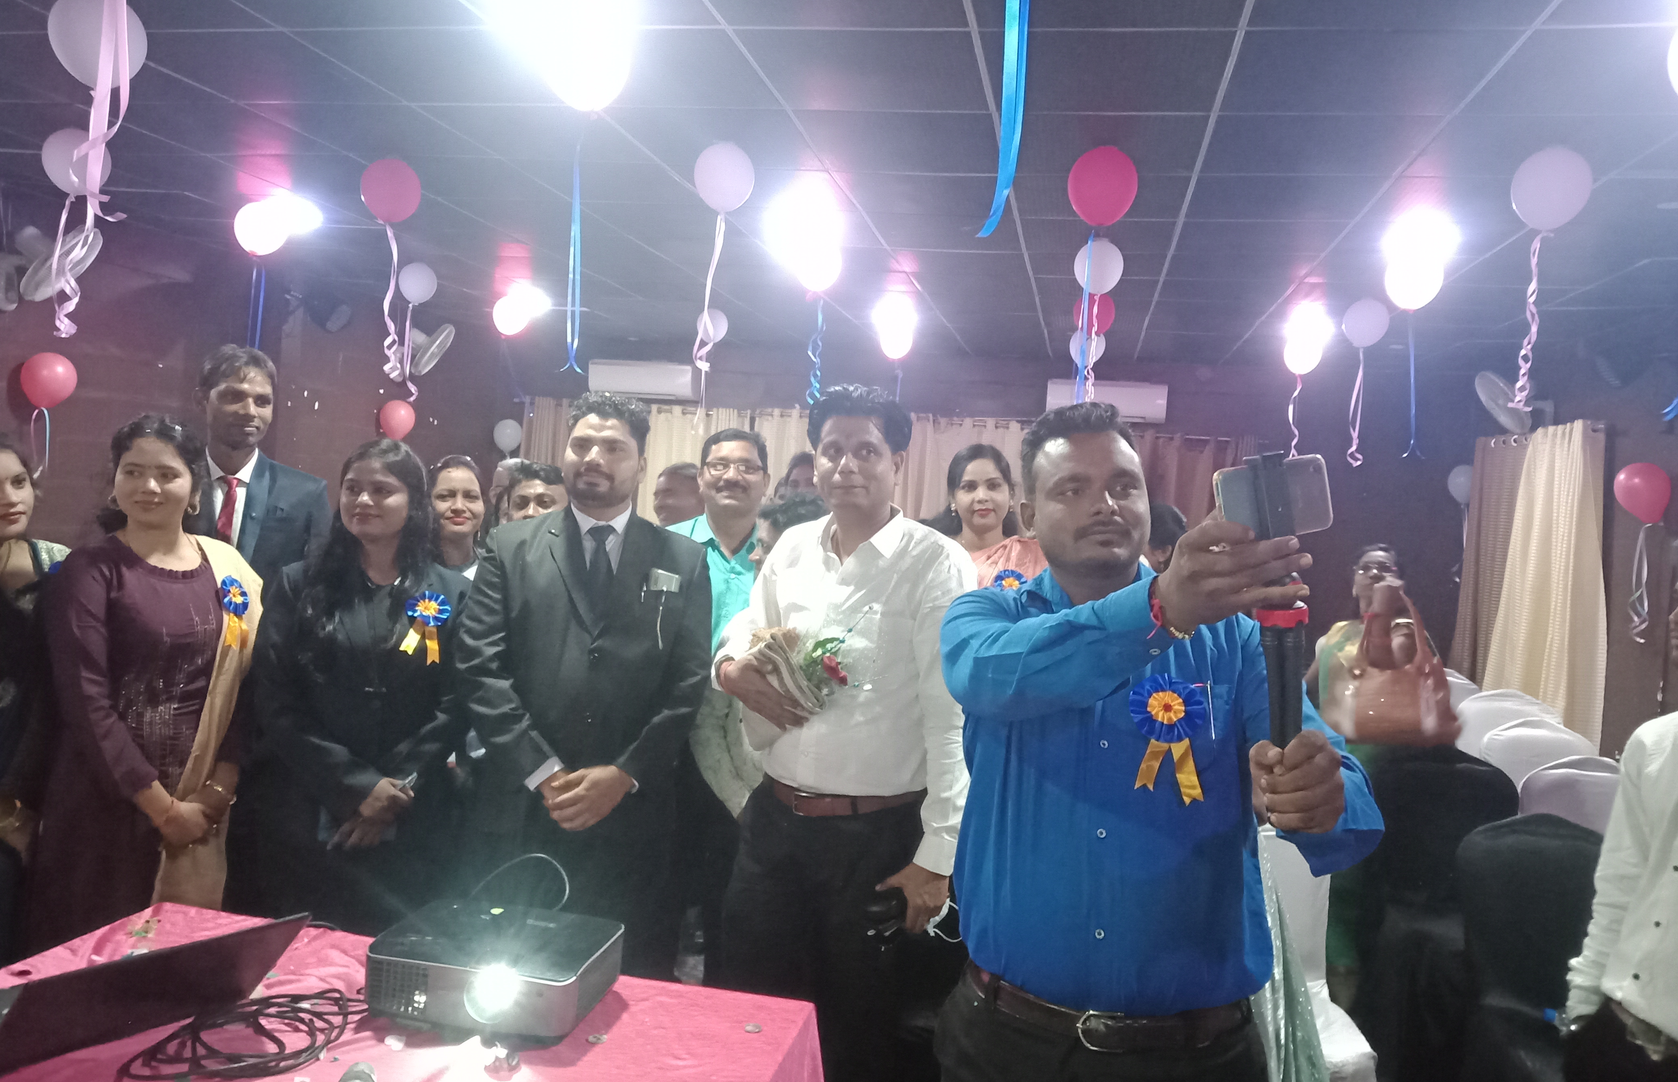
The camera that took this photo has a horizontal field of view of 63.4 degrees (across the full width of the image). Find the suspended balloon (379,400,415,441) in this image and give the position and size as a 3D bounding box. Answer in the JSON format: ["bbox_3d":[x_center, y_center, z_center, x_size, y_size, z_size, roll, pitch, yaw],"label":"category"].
[{"bbox_3d":[-2.917,-0.795,8.950,0.240,0.265,0.240,4,2,10],"label":"suspended balloon"}]

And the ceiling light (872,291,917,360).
[{"bbox_3d":[0.293,-1.130,7.132,0.234,0.358,0.234,4,2,10],"label":"ceiling light"}]

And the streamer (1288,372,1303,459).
[{"bbox_3d":[2.772,-0.757,8.248,0.090,0.550,0.080,4,2,10],"label":"streamer"}]

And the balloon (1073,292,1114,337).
[{"bbox_3d":[1.347,-1.202,7.172,0.225,0.250,0.225,4,2,10],"label":"balloon"}]

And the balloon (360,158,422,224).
[{"bbox_3d":[-1.532,-1.196,4.646,0.213,0.230,0.213,4,2,10],"label":"balloon"}]

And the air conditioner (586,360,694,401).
[{"bbox_3d":[-1.615,-1.304,10.918,0.870,0.280,0.210,4,2,10],"label":"air conditioner"}]

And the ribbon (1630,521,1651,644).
[{"bbox_3d":[3.628,0.187,6.143,0.095,0.560,0.085,4,2,10],"label":"ribbon"}]

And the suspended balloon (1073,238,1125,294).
[{"bbox_3d":[1.115,-1.179,5.815,0.225,0.242,0.225,4,2,10],"label":"suspended balloon"}]

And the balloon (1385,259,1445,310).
[{"bbox_3d":[2.202,-0.992,5.200,0.228,0.225,0.228,4,2,10],"label":"balloon"}]

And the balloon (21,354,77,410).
[{"bbox_3d":[-3.475,-0.703,5.967,0.240,0.248,0.240,4,2,10],"label":"balloon"}]

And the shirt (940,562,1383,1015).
[{"bbox_3d":[0.372,0.282,1.600,0.520,0.540,0.460,4,2,13],"label":"shirt"}]

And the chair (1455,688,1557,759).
[{"bbox_3d":[2.826,1.090,5.734,0.450,0.870,0.520,4,2,18],"label":"chair"}]

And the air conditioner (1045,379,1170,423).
[{"bbox_3d":[1.860,-0.971,9.442,0.840,0.280,0.220,4,2,10],"label":"air conditioner"}]

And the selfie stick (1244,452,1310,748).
[{"bbox_3d":[0.449,0.084,1.390,0.066,0.350,0.066,-4,2,-24],"label":"selfie stick"}]

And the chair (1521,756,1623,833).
[{"bbox_3d":[2.235,1.114,4.033,0.440,0.890,0.530,4,2,14],"label":"chair"}]

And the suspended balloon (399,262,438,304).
[{"bbox_3d":[-2.146,-1.314,6.922,0.200,0.220,0.200,4,2,10],"label":"suspended balloon"}]

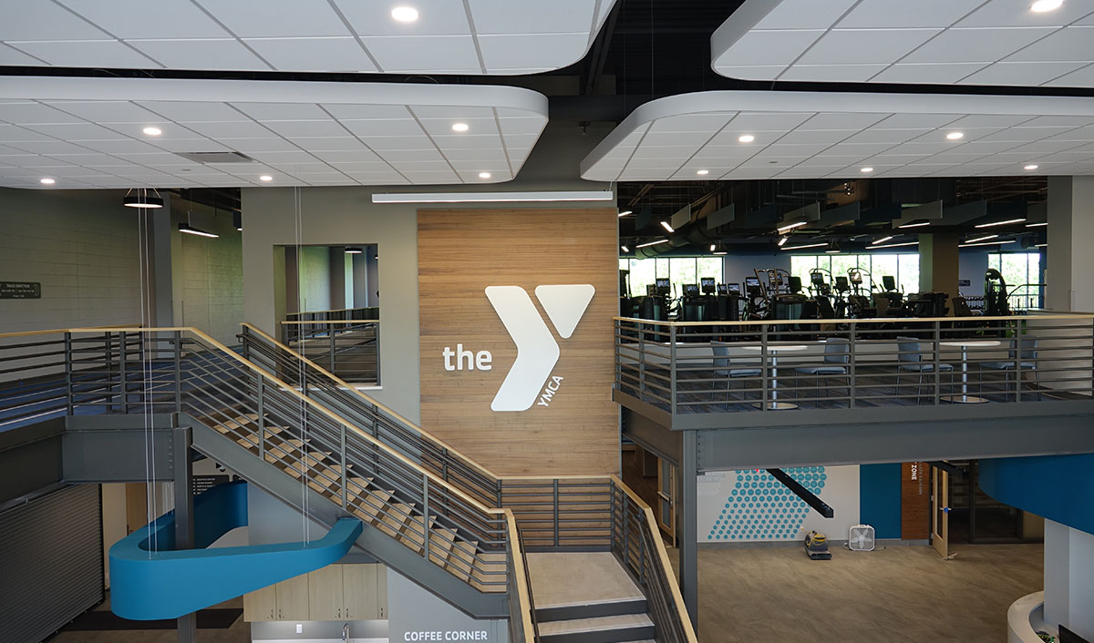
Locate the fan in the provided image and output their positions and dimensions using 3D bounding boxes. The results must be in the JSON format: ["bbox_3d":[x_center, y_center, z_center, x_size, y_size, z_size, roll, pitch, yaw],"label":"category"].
[{"bbox_3d":[6.715,4.612,15.557,0.535,0.560,0.115,-1,2,6],"label":"fan"}]

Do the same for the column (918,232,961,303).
[{"bbox_3d":[10.289,-0.863,19.130,0.660,2.855,0.660,-1,2,0],"label":"column"}]

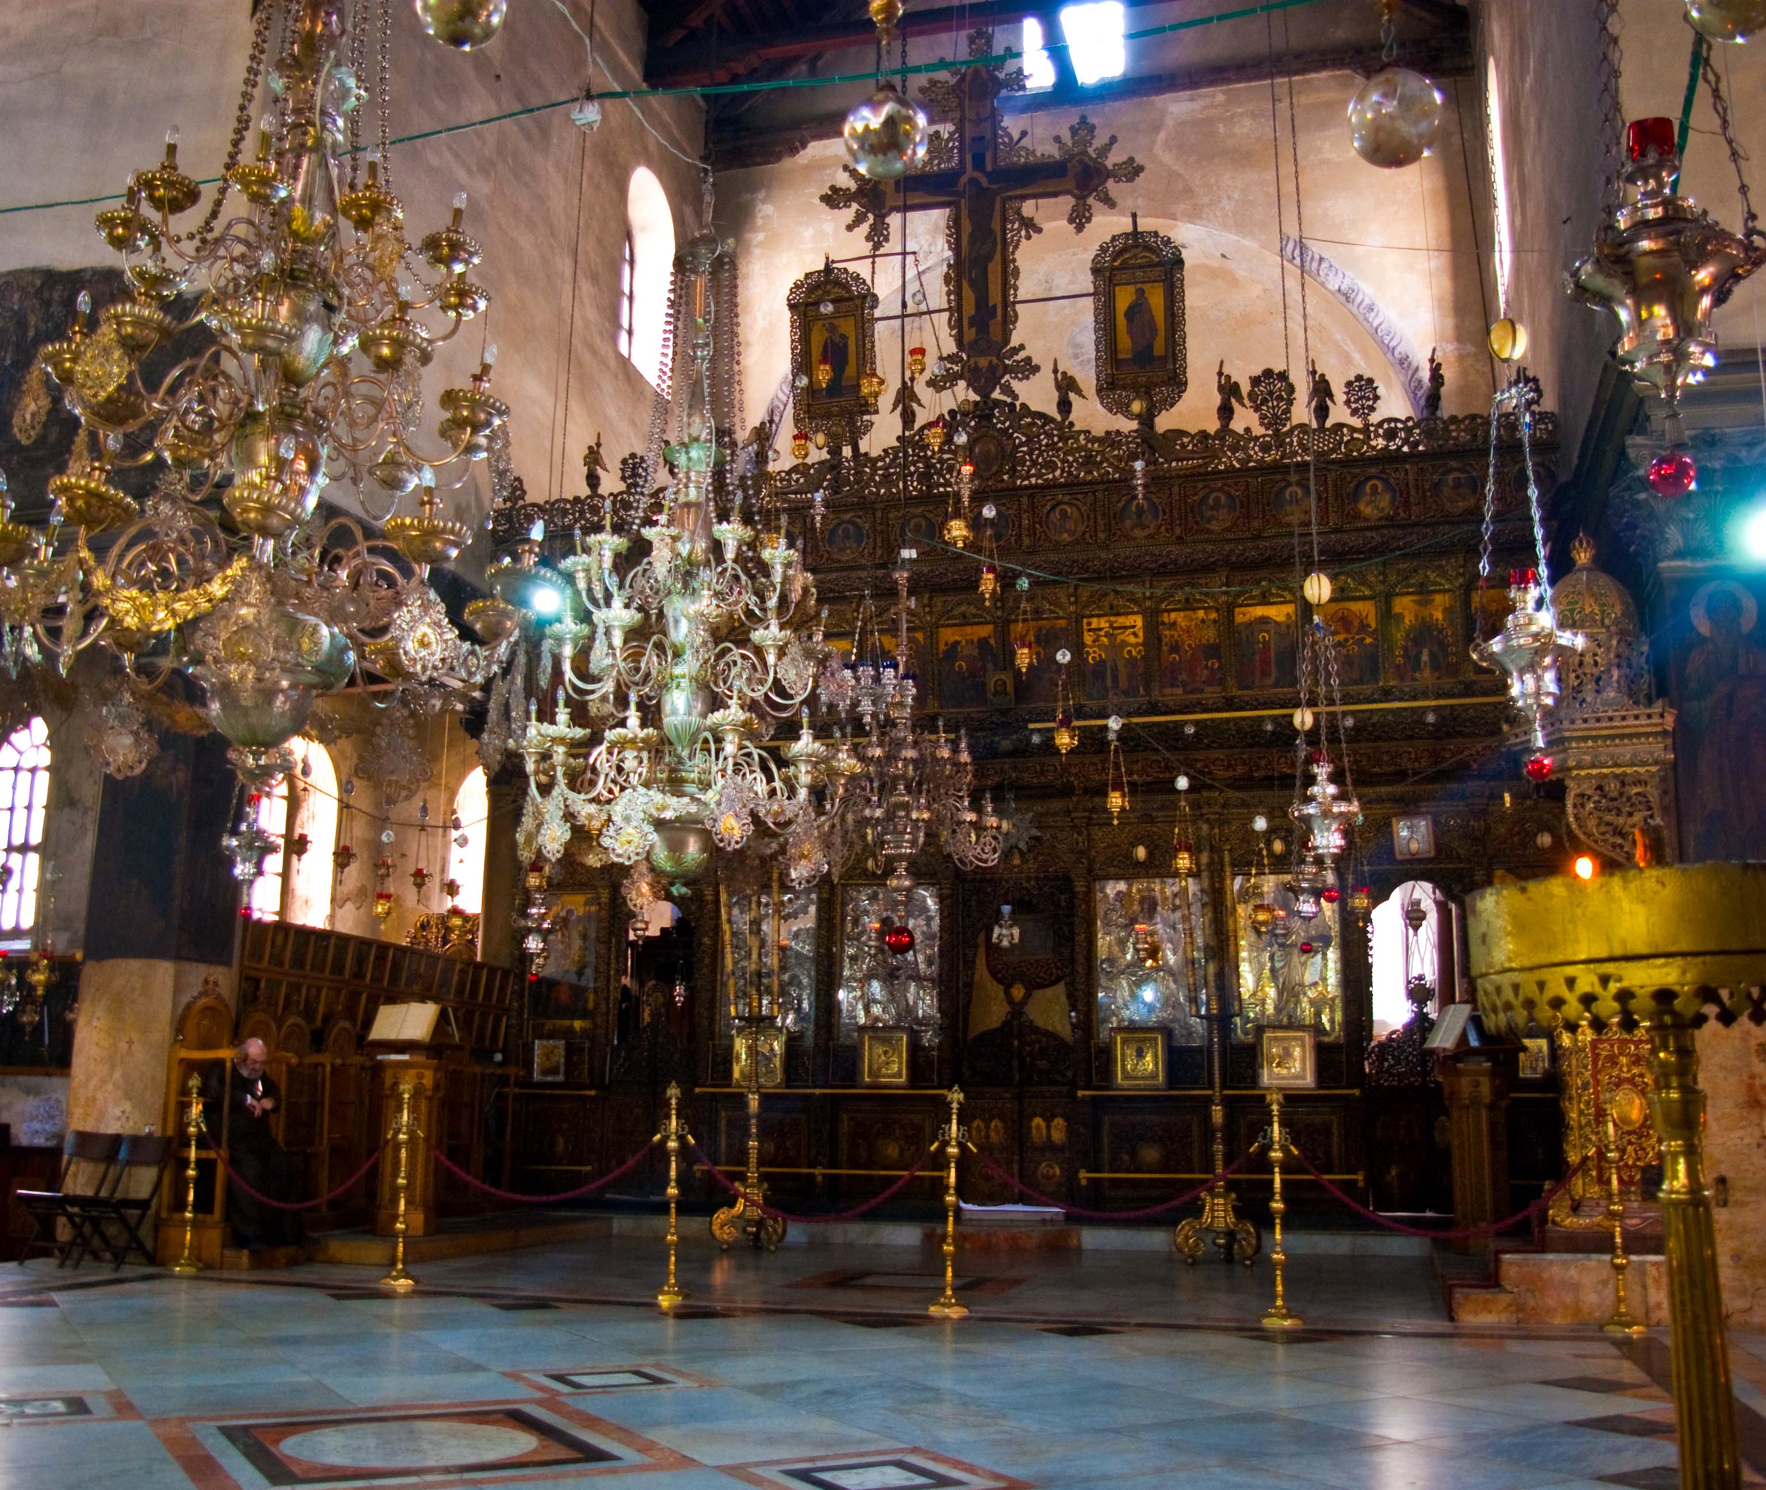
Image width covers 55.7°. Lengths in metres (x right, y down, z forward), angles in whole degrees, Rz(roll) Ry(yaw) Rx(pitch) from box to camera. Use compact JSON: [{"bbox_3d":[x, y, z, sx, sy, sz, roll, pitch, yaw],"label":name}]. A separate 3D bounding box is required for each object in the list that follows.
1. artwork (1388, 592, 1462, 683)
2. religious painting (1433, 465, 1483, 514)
[{"bbox_3d":[4.424,-0.873,13.661,0.530,0.770,0.060,-3,-12,15],"label":"artwork"},{"bbox_3d":[4.735,-2.098,13.774,0.380,0.420,0.050,-3,-12,15],"label":"religious painting"}]

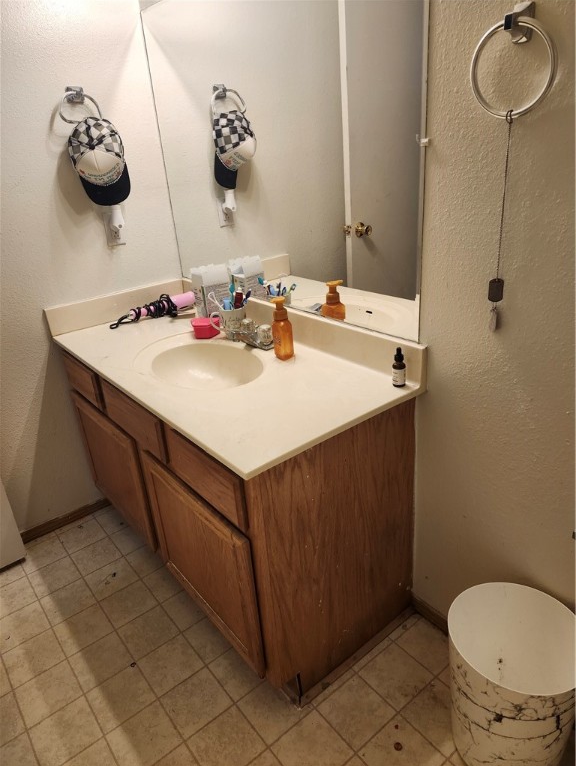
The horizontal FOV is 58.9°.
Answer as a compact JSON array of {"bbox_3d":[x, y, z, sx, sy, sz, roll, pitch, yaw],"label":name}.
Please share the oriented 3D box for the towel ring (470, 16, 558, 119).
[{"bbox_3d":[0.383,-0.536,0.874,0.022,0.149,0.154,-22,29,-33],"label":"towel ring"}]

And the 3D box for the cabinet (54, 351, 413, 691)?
[{"bbox_3d":[-0.229,0.278,1.763,0.555,0.764,1.241,-22,29,-33],"label":"cabinet"}]

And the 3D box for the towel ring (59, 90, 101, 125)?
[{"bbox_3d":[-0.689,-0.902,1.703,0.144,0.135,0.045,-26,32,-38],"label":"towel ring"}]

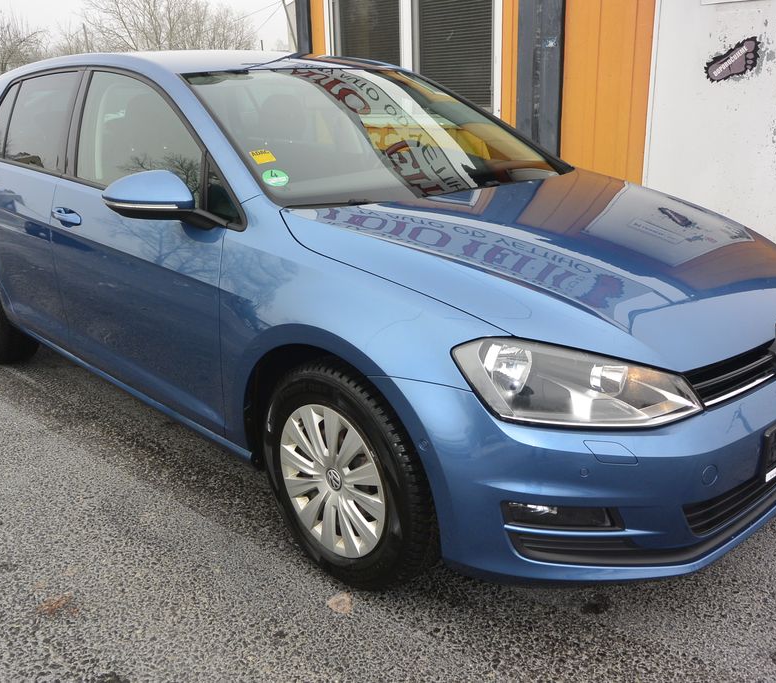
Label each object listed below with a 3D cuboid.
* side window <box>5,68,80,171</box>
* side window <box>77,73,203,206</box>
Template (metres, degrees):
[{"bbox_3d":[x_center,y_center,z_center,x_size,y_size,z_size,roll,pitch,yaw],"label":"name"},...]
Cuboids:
[{"bbox_3d":[-1.381,-0.876,3.064,0.720,0.410,0.060,16,-1,43],"label":"side window"},{"bbox_3d":[-0.834,-0.684,2.533,0.930,0.465,0.065,16,-1,43],"label":"side window"}]

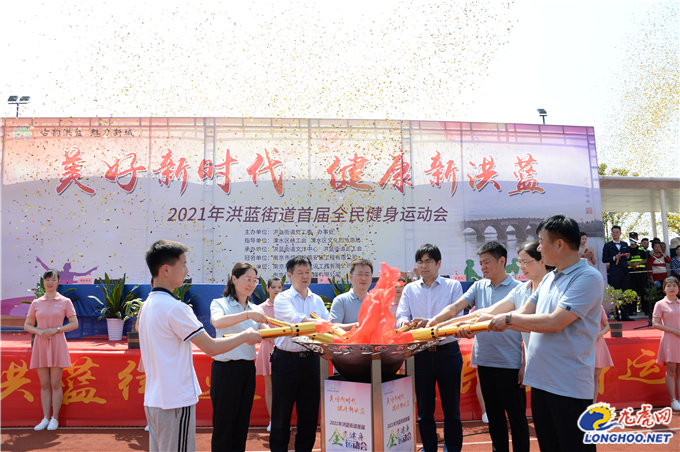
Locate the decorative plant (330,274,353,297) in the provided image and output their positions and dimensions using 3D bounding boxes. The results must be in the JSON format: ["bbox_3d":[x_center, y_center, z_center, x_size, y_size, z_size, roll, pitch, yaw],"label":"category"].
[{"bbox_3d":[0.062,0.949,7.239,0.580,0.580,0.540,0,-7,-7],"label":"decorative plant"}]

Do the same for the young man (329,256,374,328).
[{"bbox_3d":[0.171,1.106,3.970,0.560,1.722,0.450,0,-7,-5],"label":"young man"}]

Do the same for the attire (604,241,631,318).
[{"bbox_3d":[5.280,1.015,10.045,0.510,1.492,0.340,-1,-7,5],"label":"attire"}]

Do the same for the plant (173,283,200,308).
[{"bbox_3d":[-2.153,0.934,7.041,0.600,0.600,0.540,0,-7,-7],"label":"plant"}]

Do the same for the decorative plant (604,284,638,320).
[{"bbox_3d":[3.678,1.006,6.907,0.420,0.480,0.400,0,-7,-7],"label":"decorative plant"}]

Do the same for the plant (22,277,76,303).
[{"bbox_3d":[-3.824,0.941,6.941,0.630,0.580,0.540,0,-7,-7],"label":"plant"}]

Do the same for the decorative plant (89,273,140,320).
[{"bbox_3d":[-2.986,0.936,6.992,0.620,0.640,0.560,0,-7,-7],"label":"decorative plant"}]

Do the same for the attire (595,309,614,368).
[{"bbox_3d":[3.064,1.304,6.390,0.470,0.800,0.280,0,-7,-4],"label":"attire"}]

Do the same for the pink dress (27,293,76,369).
[{"bbox_3d":[-3.145,1.136,5.761,0.520,0.827,0.280,2,-7,-17],"label":"pink dress"}]

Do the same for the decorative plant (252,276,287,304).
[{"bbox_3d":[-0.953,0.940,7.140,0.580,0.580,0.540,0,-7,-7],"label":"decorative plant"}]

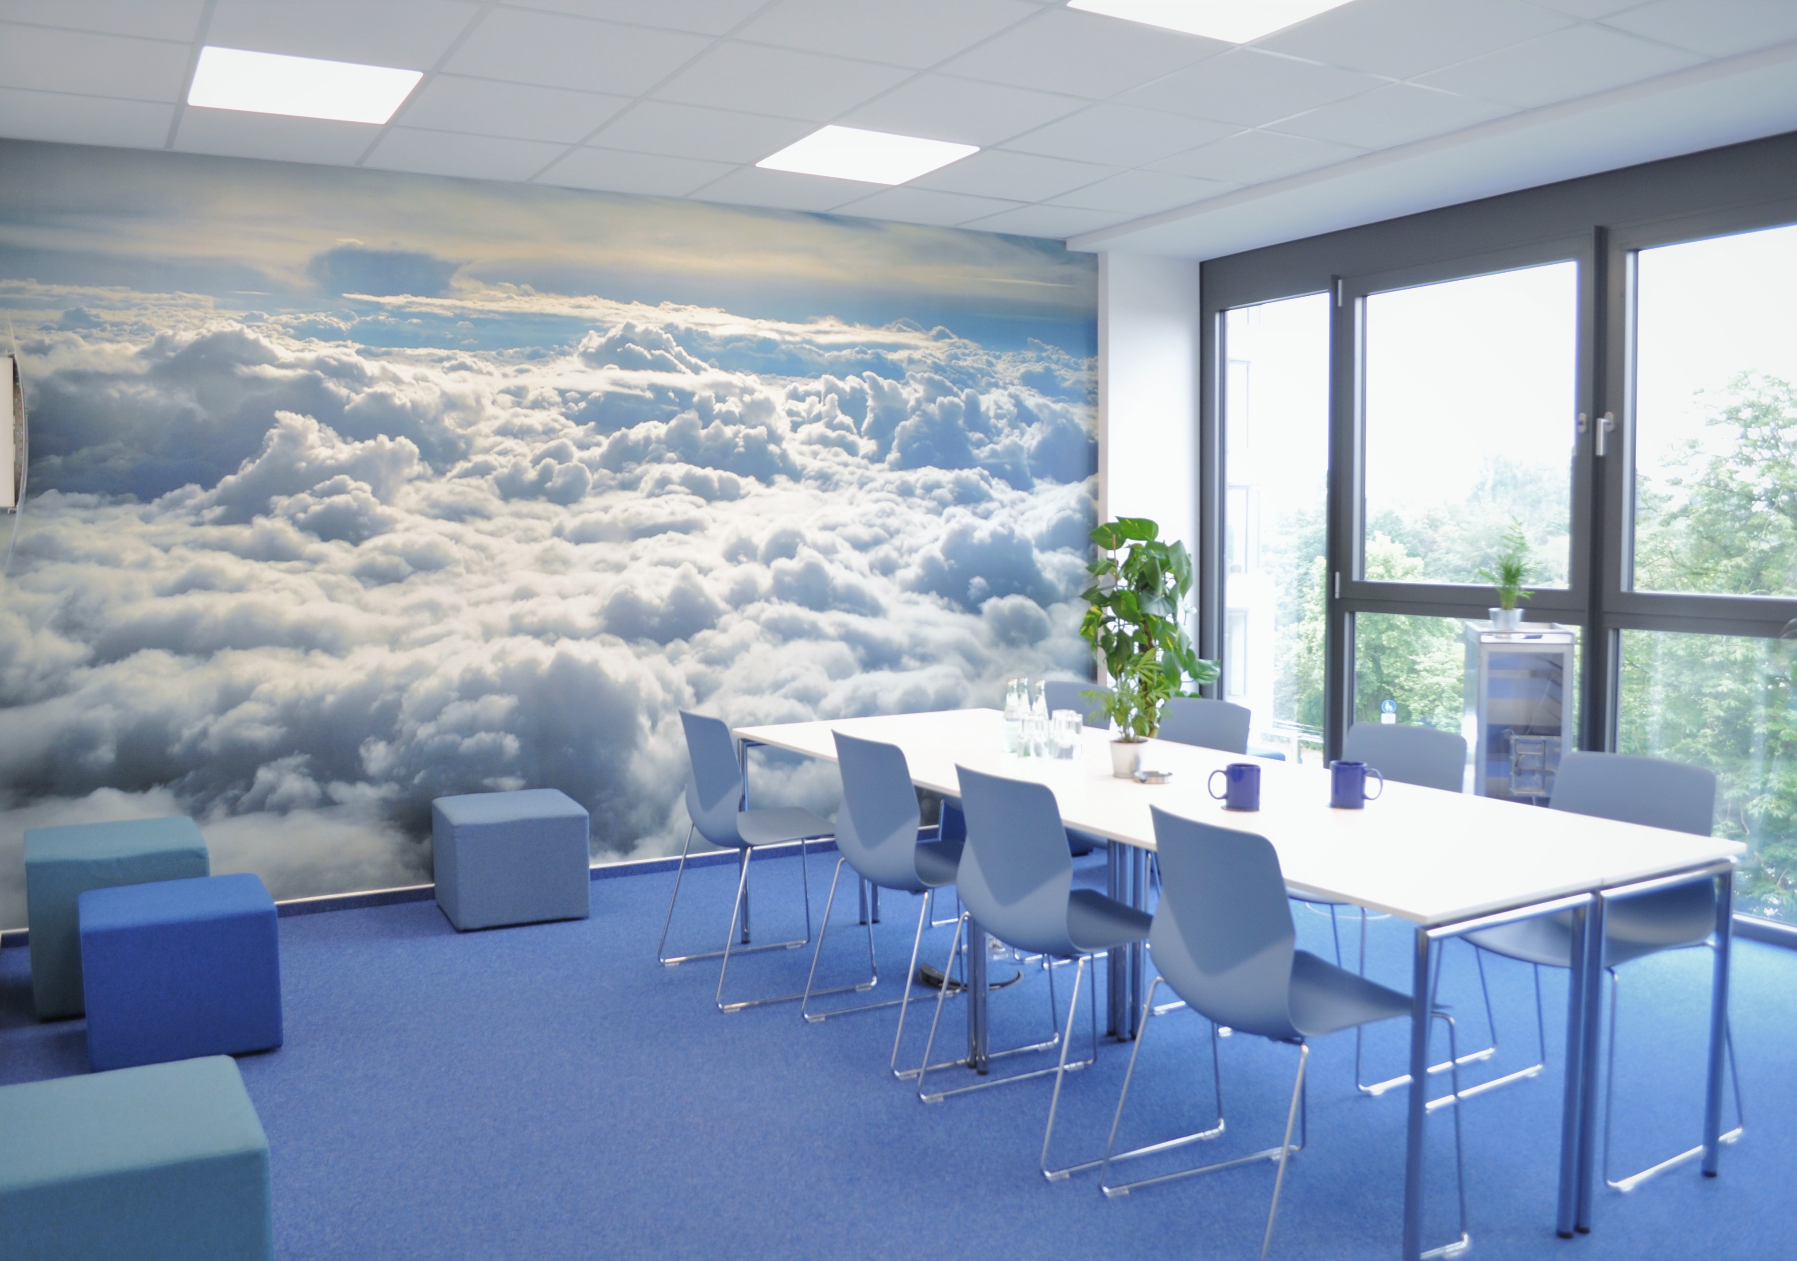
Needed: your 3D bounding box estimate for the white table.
[{"bbox_3d":[0.622,0.757,3.932,1.068,0.730,2.750,-3,5,-33],"label":"white table"}]

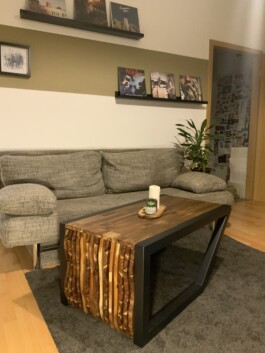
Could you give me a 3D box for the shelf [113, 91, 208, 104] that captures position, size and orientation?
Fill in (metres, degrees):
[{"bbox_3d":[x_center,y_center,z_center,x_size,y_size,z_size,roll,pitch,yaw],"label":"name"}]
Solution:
[{"bbox_3d":[0.361,-0.867,3.260,1.160,0.070,0.120,-4,9,-29],"label":"shelf"}]

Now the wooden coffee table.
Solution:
[{"bbox_3d":[0.137,0.430,1.737,0.527,0.437,0.959,6,9,38],"label":"wooden coffee table"}]

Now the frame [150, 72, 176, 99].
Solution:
[{"bbox_3d":[0.348,-0.992,3.256,0.310,0.305,0.014,-4,-4,-29],"label":"frame"}]

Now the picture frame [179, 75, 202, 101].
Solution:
[{"bbox_3d":[0.686,-1.015,3.442,0.310,0.305,0.014,-4,-4,-29],"label":"picture frame"}]

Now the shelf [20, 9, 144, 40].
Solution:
[{"bbox_3d":[-0.415,-1.416,2.754,1.160,0.070,0.120,-4,9,-29],"label":"shelf"}]

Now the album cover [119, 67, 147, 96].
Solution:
[{"bbox_3d":[0.003,-0.968,3.068,0.310,0.305,0.014,-4,-4,-29],"label":"album cover"}]

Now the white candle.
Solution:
[{"bbox_3d":[0.133,0.129,1.781,0.066,0.133,0.066,0,8,0],"label":"white candle"}]

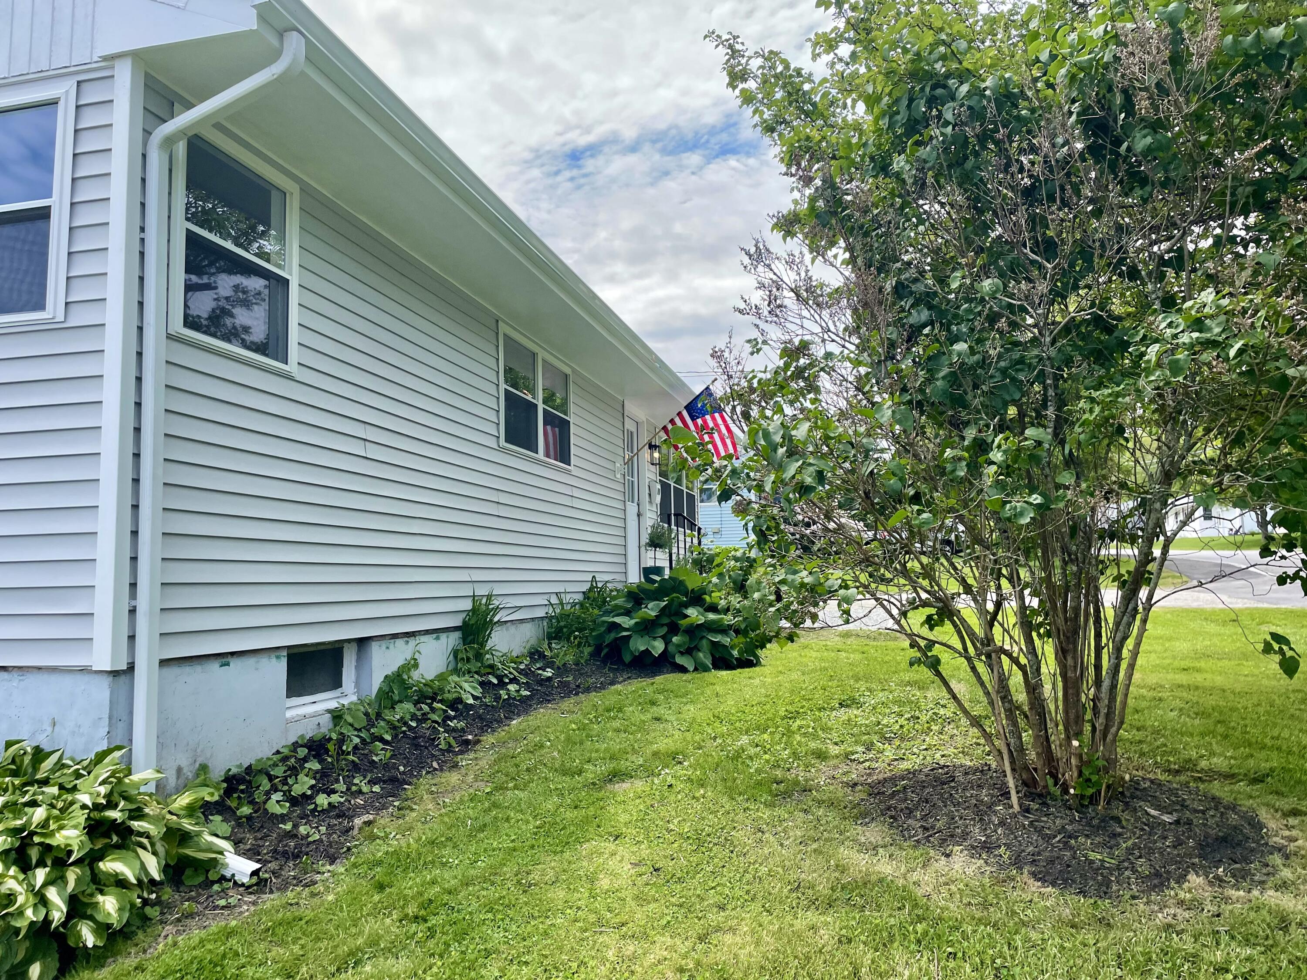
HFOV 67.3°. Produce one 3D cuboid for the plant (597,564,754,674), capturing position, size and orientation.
[{"bbox_3d":[0.188,1.034,8.050,1.150,0.750,1.250,-2,-6,13],"label":"plant"}]

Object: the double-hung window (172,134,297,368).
[{"bbox_3d":[-1.947,-1.113,4.589,0.080,0.990,0.910,-2,-6,13],"label":"double-hung window"}]

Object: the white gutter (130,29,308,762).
[{"bbox_3d":[-1.698,-0.295,3.859,0.670,3.060,0.075,-2,-6,13],"label":"white gutter"}]

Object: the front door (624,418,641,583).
[{"bbox_3d":[-0.315,0.107,11.959,0.050,2.030,0.914,-2,-6,13],"label":"front door"}]

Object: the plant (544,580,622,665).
[{"bbox_3d":[-0.584,1.079,8.200,0.600,0.680,0.800,-2,-6,13],"label":"plant"}]

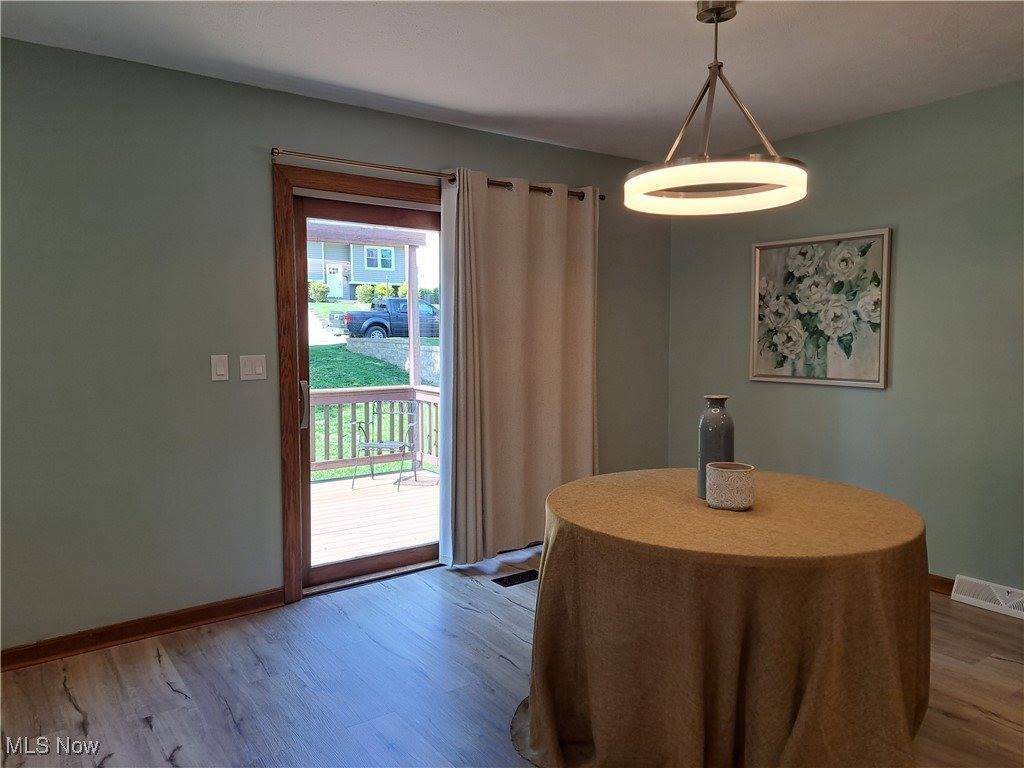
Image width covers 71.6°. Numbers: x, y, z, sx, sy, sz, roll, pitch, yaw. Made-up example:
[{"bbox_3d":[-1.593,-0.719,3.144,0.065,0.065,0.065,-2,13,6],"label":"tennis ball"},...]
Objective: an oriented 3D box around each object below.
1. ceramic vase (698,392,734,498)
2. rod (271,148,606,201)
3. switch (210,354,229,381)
[{"bbox_3d":[0.727,0.224,2.523,0.130,0.354,0.130,-3,5,-36],"label":"ceramic vase"},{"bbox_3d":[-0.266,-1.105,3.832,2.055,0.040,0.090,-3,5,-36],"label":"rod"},{"bbox_3d":[-1.319,-0.073,3.204,0.071,0.115,0.010,-3,5,-36],"label":"switch"}]

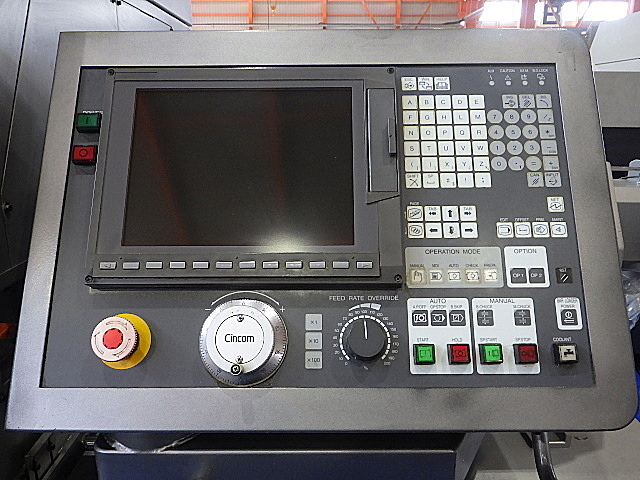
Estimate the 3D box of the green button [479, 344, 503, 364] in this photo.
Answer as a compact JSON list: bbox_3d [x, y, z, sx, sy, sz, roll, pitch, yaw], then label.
[{"bbox_3d":[0.153,0.103,0.464,0.017,0.017,0.012,0,-14,1],"label":"green button"}]

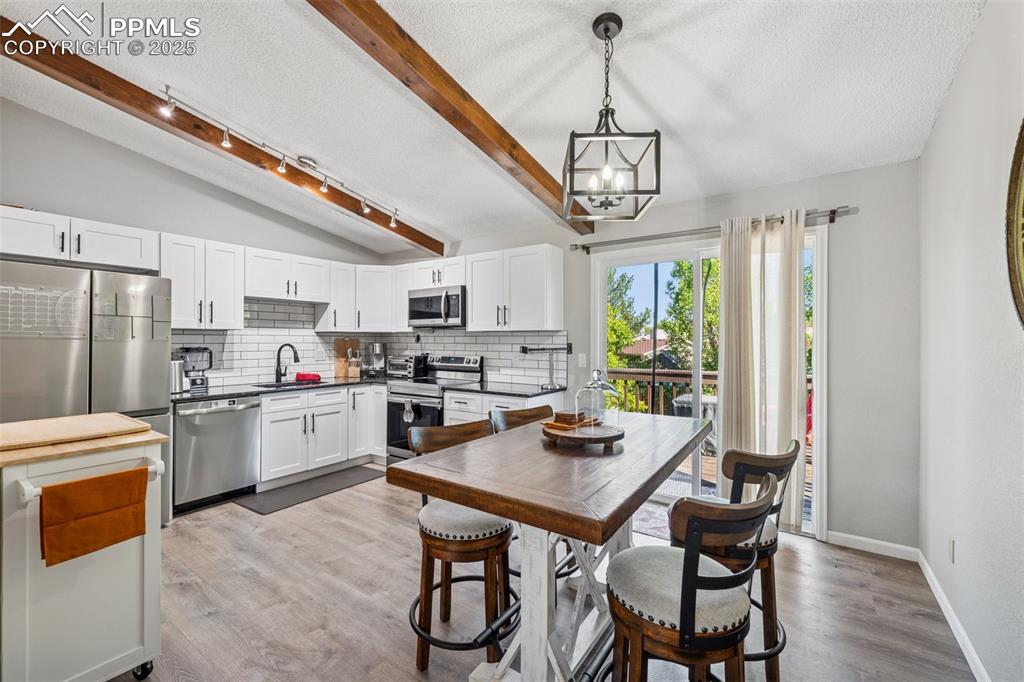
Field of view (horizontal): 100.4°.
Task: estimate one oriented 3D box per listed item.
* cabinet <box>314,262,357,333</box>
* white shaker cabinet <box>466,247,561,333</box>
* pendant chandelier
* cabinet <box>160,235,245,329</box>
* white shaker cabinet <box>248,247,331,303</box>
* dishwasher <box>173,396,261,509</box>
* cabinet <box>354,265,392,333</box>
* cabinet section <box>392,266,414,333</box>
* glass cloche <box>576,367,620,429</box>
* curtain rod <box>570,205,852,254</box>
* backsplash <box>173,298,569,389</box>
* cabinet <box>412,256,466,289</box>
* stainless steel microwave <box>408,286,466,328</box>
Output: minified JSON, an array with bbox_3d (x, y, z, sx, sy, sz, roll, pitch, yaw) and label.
[{"bbox_3d":[-1.978,-0.478,4.787,0.315,0.757,0.312,0,0,35],"label":"cabinet"},{"bbox_3d":[0.011,-0.469,4.110,0.915,0.750,0.330,0,0,34],"label":"white shaker cabinet"},{"bbox_3d":[0.424,-1.000,1.890,0.352,0.830,0.348,0,0,2],"label":"pendant chandelier"},{"bbox_3d":[-2.727,-0.475,3.716,0.315,0.757,0.606,0,0,35],"label":"cabinet"},{"bbox_3d":[-2.292,-0.625,4.276,0.327,0.451,0.842,0,0,34],"label":"white shaker cabinet"},{"bbox_3d":[-2.567,0.861,3.584,0.619,0.820,0.604,0,0,34],"label":"dishwasher"},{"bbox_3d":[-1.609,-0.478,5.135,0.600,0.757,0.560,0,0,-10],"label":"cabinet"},{"bbox_3d":[-1.133,-0.479,4.929,0.362,0.756,0.315,0,0,35],"label":"cabinet section"},{"bbox_3d":[0.323,0.225,1.610,0.165,0.234,0.165,0,0,34],"label":"glass cloche"},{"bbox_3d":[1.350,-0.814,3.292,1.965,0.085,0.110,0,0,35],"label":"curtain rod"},{"bbox_3d":[-1.259,0.013,3.752,2.680,0.826,2.364,0,0,35],"label":"backsplash"},{"bbox_3d":[-0.680,-0.695,4.585,0.763,0.301,0.330,0,0,34],"label":"cabinet"},{"bbox_3d":[-0.703,-0.342,4.555,0.760,0.404,0.403,0,0,34],"label":"stainless steel microwave"}]

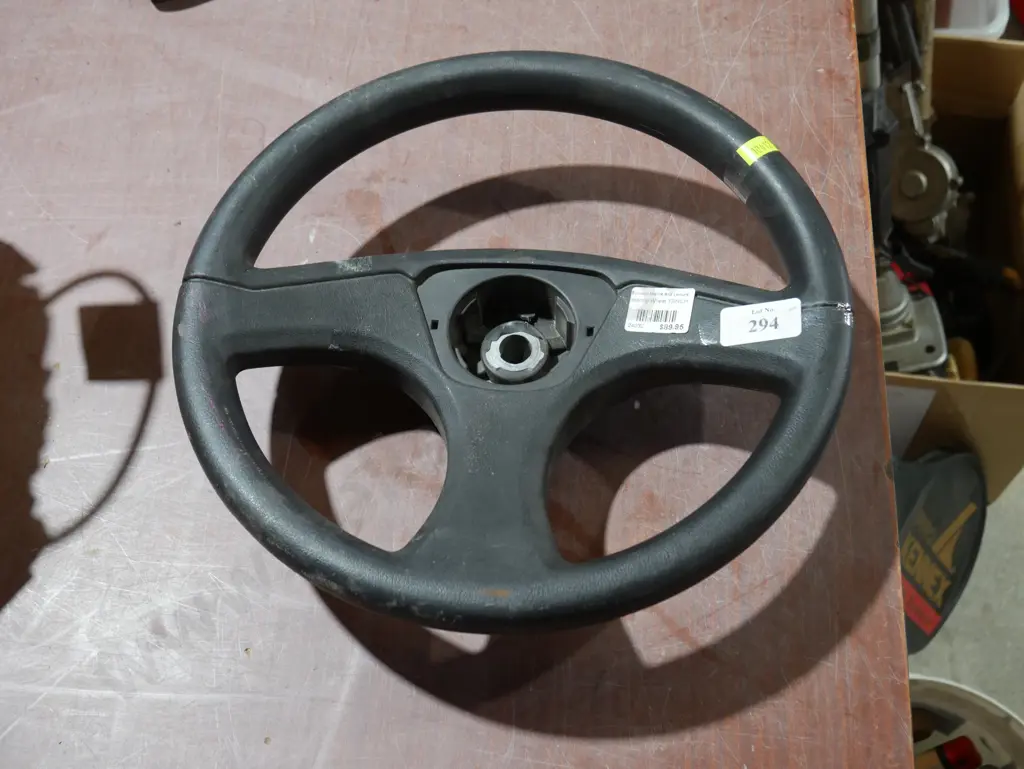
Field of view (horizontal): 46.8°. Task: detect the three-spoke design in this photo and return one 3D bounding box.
[{"bbox_3d":[0.001,-0.025,0.653,0.355,0.098,0.355,3,60,5],"label":"three-spoke design"}]

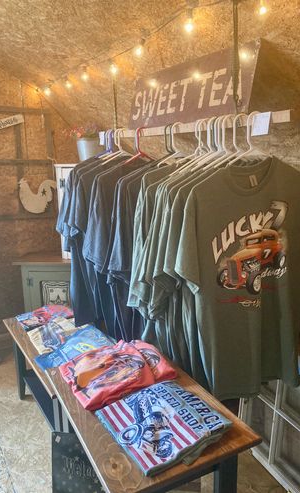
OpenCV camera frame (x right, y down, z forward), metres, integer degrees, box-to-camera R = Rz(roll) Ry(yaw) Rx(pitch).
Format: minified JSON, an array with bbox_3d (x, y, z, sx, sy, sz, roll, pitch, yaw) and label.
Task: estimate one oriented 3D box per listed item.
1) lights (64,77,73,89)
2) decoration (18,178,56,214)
[{"bbox_3d":[-0.475,-0.957,2.327,0.044,0.066,0.044,-6,14,-28],"label":"lights"},{"bbox_3d":[-0.824,-0.366,2.923,0.272,0.252,0.020,-6,14,-28],"label":"decoration"}]

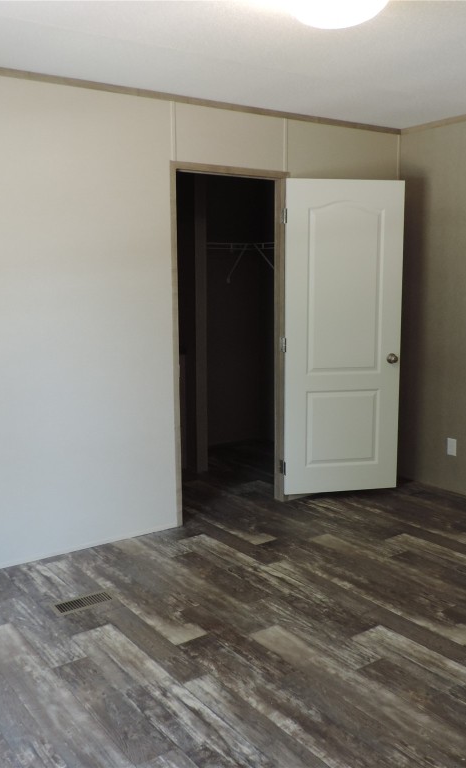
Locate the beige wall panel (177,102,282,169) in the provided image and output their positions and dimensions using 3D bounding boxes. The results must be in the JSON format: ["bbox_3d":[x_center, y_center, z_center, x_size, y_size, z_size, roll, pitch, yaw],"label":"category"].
[{"bbox_3d":[-0.006,-1.427,4.164,0.796,0.319,0.030,-6,10,-34],"label":"beige wall panel"}]

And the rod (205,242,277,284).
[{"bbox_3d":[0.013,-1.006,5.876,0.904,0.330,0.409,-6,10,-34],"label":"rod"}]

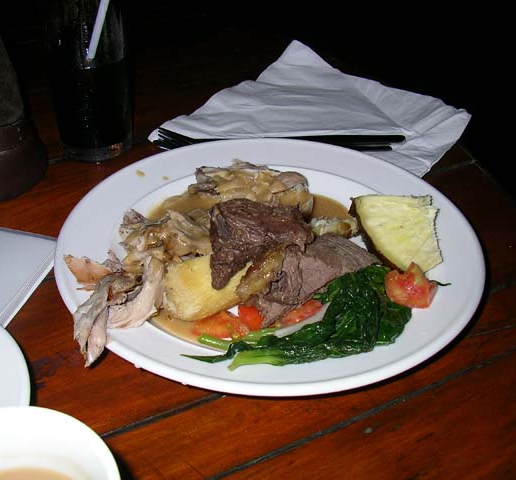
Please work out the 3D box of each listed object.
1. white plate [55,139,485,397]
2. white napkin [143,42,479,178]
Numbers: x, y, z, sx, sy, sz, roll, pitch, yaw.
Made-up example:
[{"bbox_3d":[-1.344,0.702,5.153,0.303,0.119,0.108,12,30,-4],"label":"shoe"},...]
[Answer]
[{"bbox_3d":[0.007,0.007,0.457,0.275,0.026,0.275,1,35,-1],"label":"white plate"},{"bbox_3d":[0.074,-0.130,0.650,0.232,0.025,0.293,19,39,23],"label":"white napkin"}]

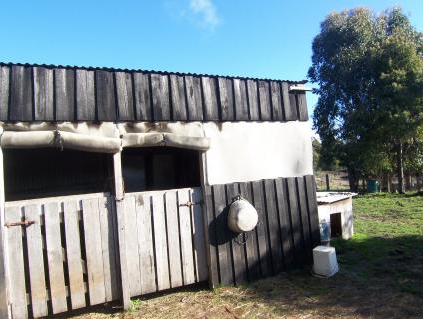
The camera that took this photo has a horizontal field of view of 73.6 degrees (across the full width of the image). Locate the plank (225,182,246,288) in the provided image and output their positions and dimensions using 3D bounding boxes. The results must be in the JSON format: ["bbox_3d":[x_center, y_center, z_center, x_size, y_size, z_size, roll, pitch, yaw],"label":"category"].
[{"bbox_3d":[0.320,0.918,3.524,0.165,1.210,0.028,-4,-3,-21],"label":"plank"}]

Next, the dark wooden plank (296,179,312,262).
[{"bbox_3d":[1.284,0.850,3.897,0.125,1.210,0.028,-4,-3,-21],"label":"dark wooden plank"}]

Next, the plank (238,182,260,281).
[{"bbox_3d":[0.595,1.088,4.379,0.211,1.483,0.036,-3,-4,-21],"label":"plank"}]

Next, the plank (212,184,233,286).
[{"bbox_3d":[0.193,1.112,4.221,0.211,1.463,0.036,-3,-4,-21],"label":"plank"}]

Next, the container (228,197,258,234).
[{"bbox_3d":[0.392,0.702,3.458,0.380,0.380,0.270,-4,6,-19],"label":"container"}]

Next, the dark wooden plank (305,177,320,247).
[{"bbox_3d":[1.774,0.988,4.847,0.196,1.442,0.036,-3,-4,-21],"label":"dark wooden plank"}]

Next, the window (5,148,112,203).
[{"bbox_3d":[-1.876,0.167,3.576,1.215,0.597,0.103,-3,-4,-21],"label":"window"}]

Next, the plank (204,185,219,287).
[{"bbox_3d":[0.007,0.919,3.405,0.095,1.200,0.028,-4,-3,-21],"label":"plank"}]

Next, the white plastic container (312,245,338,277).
[{"bbox_3d":[1.729,1.560,4.319,0.299,0.345,0.299,-1,-6,-41],"label":"white plastic container"}]

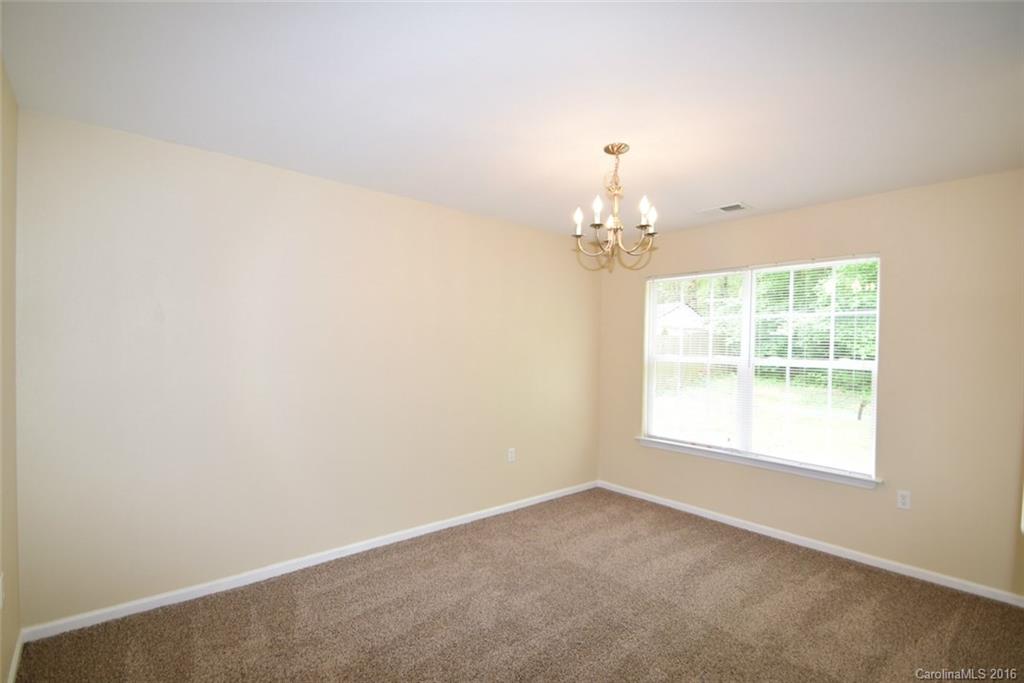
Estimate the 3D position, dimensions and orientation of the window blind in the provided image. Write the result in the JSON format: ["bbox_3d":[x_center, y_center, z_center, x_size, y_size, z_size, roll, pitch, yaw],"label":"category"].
[{"bbox_3d":[1.833,0.197,3.622,0.130,1.534,1.787,1,0,-42],"label":"window blind"}]

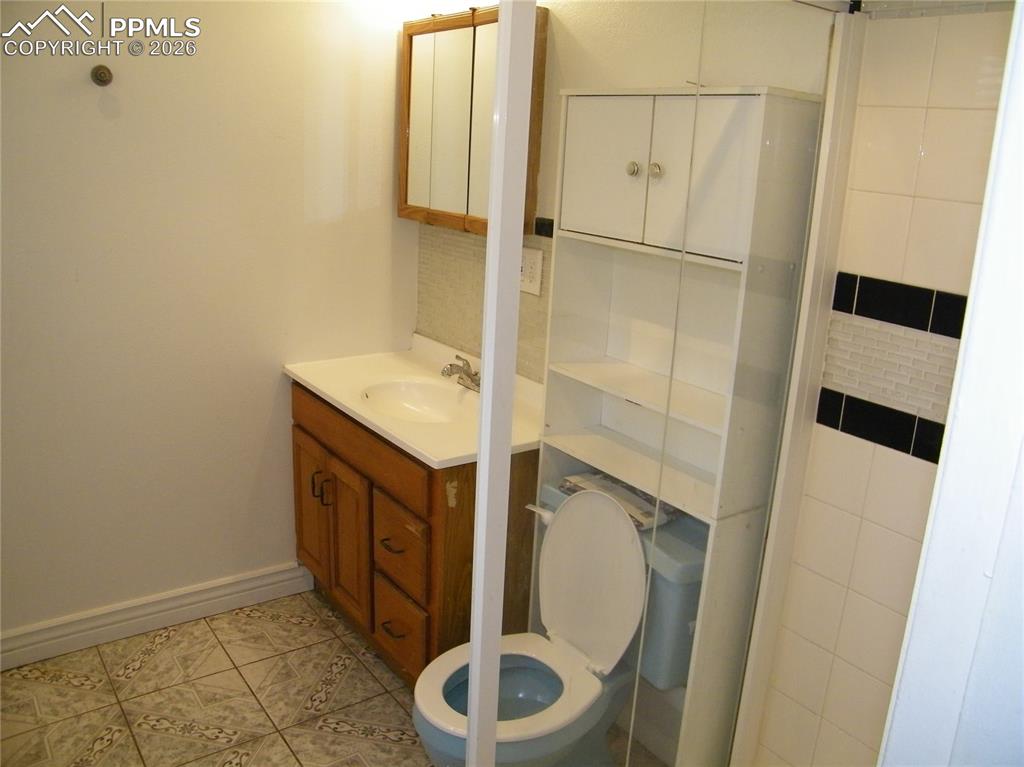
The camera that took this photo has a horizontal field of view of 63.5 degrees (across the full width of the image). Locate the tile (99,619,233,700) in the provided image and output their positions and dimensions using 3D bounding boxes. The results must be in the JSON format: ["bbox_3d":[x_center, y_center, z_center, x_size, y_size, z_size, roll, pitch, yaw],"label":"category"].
[{"bbox_3d":[-1.021,0.814,2.448,0.317,0.006,0.317,-8,19,-35],"label":"tile"}]

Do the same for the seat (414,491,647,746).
[{"bbox_3d":[0.013,0.459,1.726,0.428,0.426,0.349,-8,19,-35],"label":"seat"}]

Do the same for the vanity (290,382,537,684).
[{"bbox_3d":[-0.271,0.431,2.507,0.480,0.782,0.934,-8,19,-35],"label":"vanity"}]

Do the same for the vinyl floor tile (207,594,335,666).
[{"bbox_3d":[-0.763,0.779,2.630,0.317,0.006,0.317,-8,19,-35],"label":"vinyl floor tile"}]

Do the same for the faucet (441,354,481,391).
[{"bbox_3d":[-0.137,-0.032,2.451,0.164,0.108,0.162,-8,19,-35],"label":"faucet"}]

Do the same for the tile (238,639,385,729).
[{"bbox_3d":[-0.579,0.856,2.384,0.317,0.006,0.317,-8,19,-35],"label":"tile"}]

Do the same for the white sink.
[{"bbox_3d":[-0.287,0.103,2.374,0.264,0.133,0.462,-8,19,-35],"label":"white sink"}]

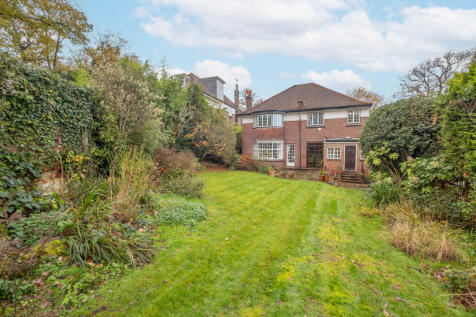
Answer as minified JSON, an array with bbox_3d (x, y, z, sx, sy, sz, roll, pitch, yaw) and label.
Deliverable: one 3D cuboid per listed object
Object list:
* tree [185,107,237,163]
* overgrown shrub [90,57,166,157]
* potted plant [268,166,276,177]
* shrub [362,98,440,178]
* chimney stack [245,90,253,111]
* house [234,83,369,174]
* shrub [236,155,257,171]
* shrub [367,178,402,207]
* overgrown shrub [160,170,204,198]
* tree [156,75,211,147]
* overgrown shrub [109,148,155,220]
[{"bbox_3d":[-2.358,-1.629,16.964,4.300,5.656,4.000,0,1,-8],"label":"tree"},{"bbox_3d":[-3.976,-1.203,7.172,2.500,4.927,2.400,-1,2,-29],"label":"overgrown shrub"},{"bbox_3d":[2.923,1.116,16.833,0.620,0.877,0.600,0,1,10],"label":"potted plant"},{"bbox_3d":[8.657,-0.565,10.489,3.600,5.224,3.400,1,2,39],"label":"shrub"},{"bbox_3d":[1.215,-6.633,22.140,0.720,2.500,0.720,1,2,22],"label":"chimney stack"},{"bbox_3d":[6.888,-3.634,22.142,11.300,9.450,9.800,1,2,22],"label":"house"},{"bbox_3d":[0.780,0.413,18.216,1.750,1.560,1.400,0,1,2],"label":"shrub"},{"bbox_3d":[5.870,1.355,8.037,1.200,1.097,1.150,1,2,36],"label":"shrub"},{"bbox_3d":[-2.127,0.937,7.626,1.550,0.878,1.400,0,1,-16],"label":"overgrown shrub"},{"bbox_3d":[-3.435,-2.045,12.452,3.200,6.499,3.000,0,1,-15],"label":"tree"},{"bbox_3d":[-2.739,0.561,5.116,1.100,1.636,1.100,-1,2,-28],"label":"overgrown shrub"}]

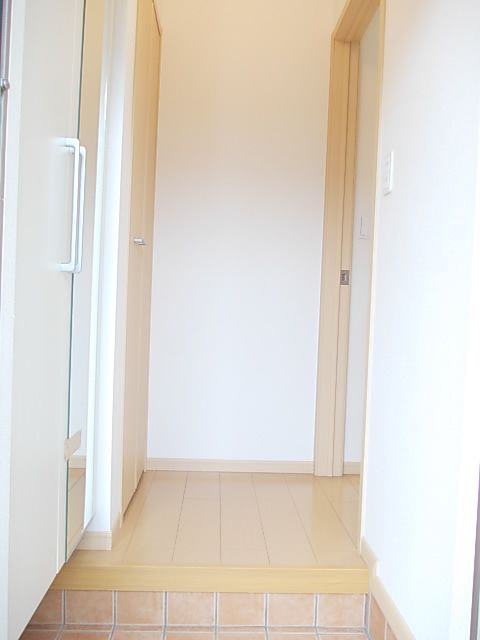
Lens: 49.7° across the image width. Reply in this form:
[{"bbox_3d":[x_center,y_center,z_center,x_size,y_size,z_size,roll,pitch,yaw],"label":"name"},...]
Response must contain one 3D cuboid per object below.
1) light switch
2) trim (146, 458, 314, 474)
[{"bbox_3d":[0.433,-0.426,1.520,0.012,0.117,0.070,2,2,-2],"label":"light switch"},{"bbox_3d":[-0.042,0.694,2.459,0.800,0.059,0.012,2,2,-2],"label":"trim"}]

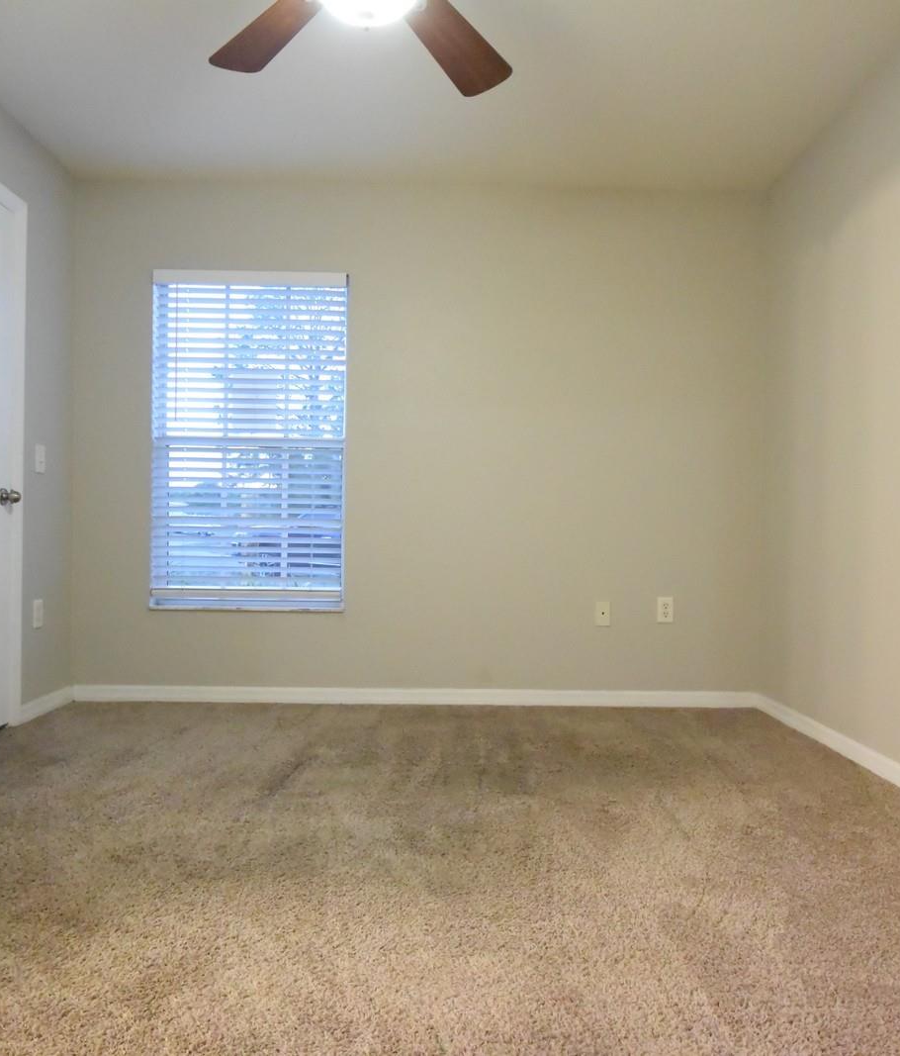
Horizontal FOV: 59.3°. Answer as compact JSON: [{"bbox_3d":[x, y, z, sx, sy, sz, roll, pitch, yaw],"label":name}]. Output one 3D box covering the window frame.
[{"bbox_3d":[-0.937,-0.405,3.708,0.904,1.590,0.100,1,0,0],"label":"window frame"}]

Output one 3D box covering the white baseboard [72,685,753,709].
[{"bbox_3d":[-0.163,0.786,3.688,3.185,0.080,0.016,1,0,0],"label":"white baseboard"}]

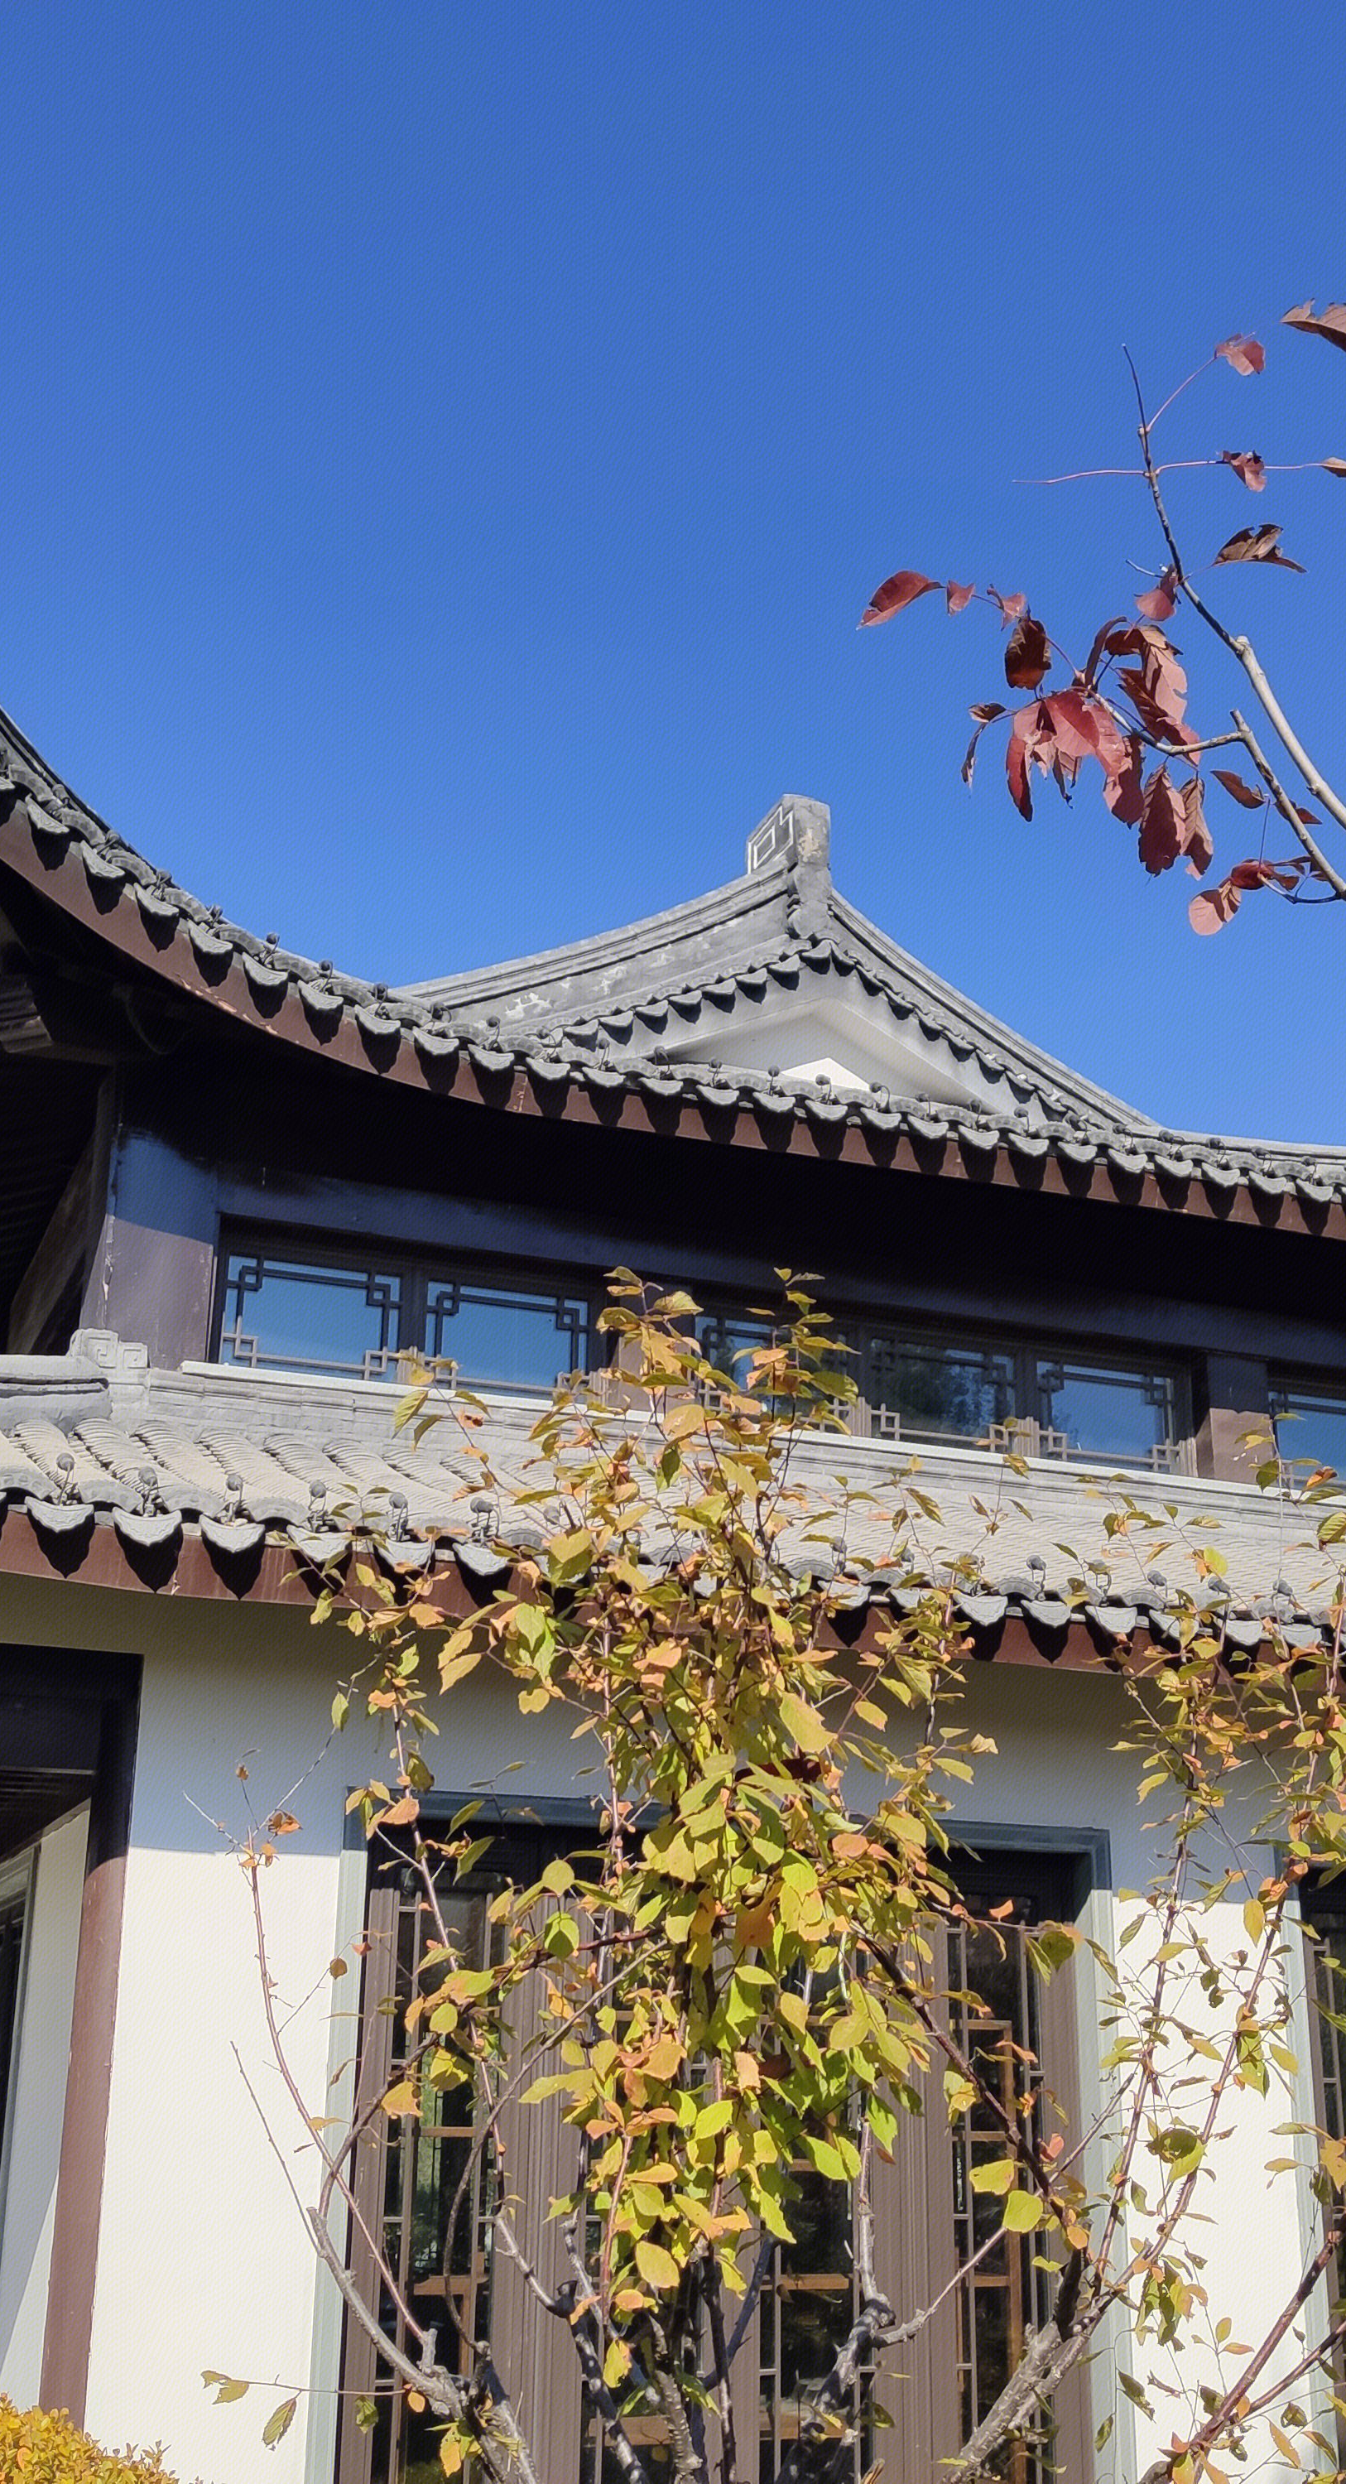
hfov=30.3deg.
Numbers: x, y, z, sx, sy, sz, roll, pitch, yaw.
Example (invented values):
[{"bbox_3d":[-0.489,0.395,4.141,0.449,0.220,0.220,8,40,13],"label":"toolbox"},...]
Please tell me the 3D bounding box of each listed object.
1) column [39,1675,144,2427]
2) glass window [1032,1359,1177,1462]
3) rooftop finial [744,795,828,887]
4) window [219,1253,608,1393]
[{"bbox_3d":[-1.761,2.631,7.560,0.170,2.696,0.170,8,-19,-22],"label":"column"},{"bbox_3d":[2.103,0.822,12.152,0.824,0.434,0.085,8,-19,-21],"label":"glass window"},{"bbox_3d":[0.688,-2.256,14.711,0.252,0.527,0.570,8,-19,-21],"label":"rooftop finial"},{"bbox_3d":[-1.153,0.370,10.874,1.742,0.518,0.102,8,-19,-21],"label":"window"}]

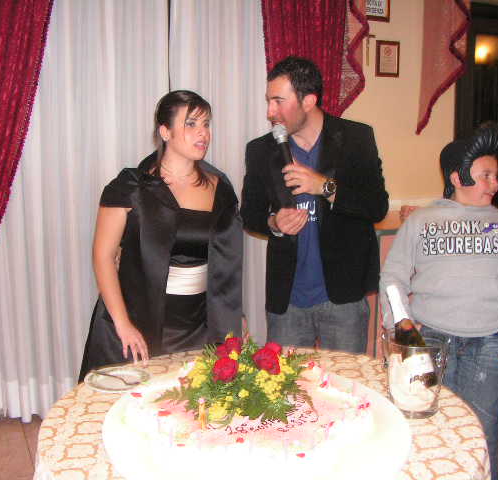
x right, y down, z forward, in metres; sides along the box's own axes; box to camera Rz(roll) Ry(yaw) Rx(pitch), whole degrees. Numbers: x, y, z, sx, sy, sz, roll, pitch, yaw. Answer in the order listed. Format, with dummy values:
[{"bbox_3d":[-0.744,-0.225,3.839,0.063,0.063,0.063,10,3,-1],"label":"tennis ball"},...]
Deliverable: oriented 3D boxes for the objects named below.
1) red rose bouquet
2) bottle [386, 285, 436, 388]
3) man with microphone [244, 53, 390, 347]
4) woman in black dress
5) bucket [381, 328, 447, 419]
[{"bbox_3d":[-0.036,0.341,1.671,0.370,0.160,0.300,0,9,0],"label":"red rose bouquet"},{"bbox_3d":[0.427,0.273,1.792,0.086,0.300,0.086,-17,8,8],"label":"bottle"},{"bbox_3d":[0.235,0.256,2.427,0.540,1.800,0.420,1,9,7],"label":"man with microphone"},{"bbox_3d":[-0.295,0.337,2.328,0.520,1.670,0.420,-4,9,-23],"label":"woman in black dress"},{"bbox_3d":[0.440,0.357,1.810,0.172,0.206,0.168,0,9,0],"label":"bucket"}]

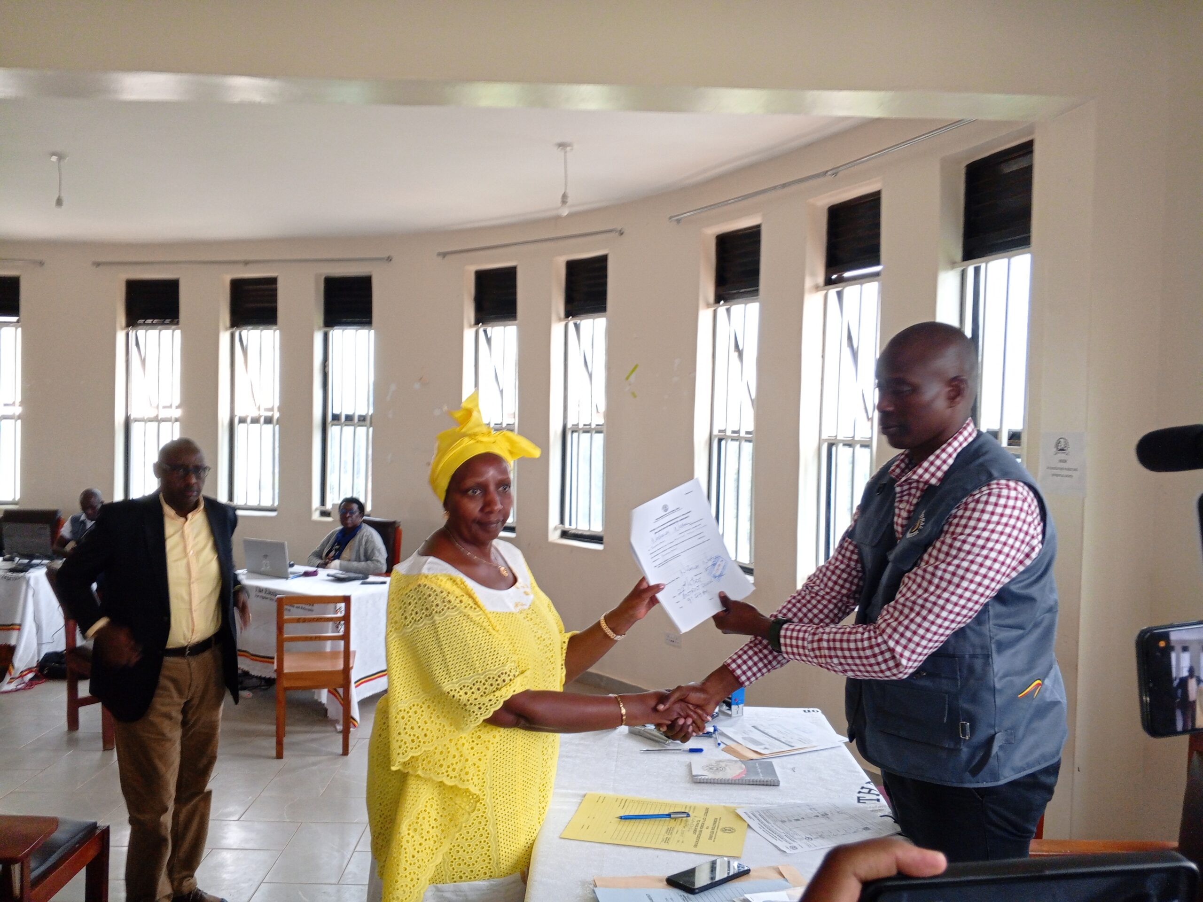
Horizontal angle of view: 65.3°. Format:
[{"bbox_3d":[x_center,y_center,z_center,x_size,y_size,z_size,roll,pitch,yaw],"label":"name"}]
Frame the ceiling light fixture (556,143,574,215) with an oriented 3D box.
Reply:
[{"bbox_3d":[-0.193,-1.455,5.020,0.090,0.400,0.090,1,1,0],"label":"ceiling light fixture"}]

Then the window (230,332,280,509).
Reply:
[{"bbox_3d":[-2.915,-0.273,7.900,0.490,1.530,0.100,2,1,15],"label":"window"}]

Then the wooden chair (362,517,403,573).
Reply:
[{"bbox_3d":[-1.748,0.987,6.239,0.600,1.060,0.640,2,1,30],"label":"wooden chair"}]

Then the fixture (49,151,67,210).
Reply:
[{"bbox_3d":[-3.117,-1.552,5.380,0.095,0.315,0.095,1,1,0],"label":"fixture"}]

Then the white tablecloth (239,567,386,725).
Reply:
[{"bbox_3d":[-1.731,1.131,5.592,1.250,0.720,0.740,2,1,30],"label":"white tablecloth"}]

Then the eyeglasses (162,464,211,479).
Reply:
[{"bbox_3d":[-1.442,0.072,3.230,0.140,0.047,0.145,13,8,40],"label":"eyeglasses"}]

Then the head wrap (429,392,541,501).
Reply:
[{"bbox_3d":[-0.268,-0.012,2.160,0.220,0.245,0.230,0,1,-37],"label":"head wrap"}]

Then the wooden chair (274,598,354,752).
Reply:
[{"bbox_3d":[-1.491,1.134,4.942,0.410,0.830,0.420,1,1,-13],"label":"wooden chair"}]

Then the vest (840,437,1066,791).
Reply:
[{"bbox_3d":[0.700,0.293,1.890,0.380,0.670,0.470,1,1,-5],"label":"vest"}]

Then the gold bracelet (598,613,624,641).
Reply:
[{"bbox_3d":[0.026,0.396,2.120,0.012,0.067,0.060,-38,-2,25],"label":"gold bracelet"}]

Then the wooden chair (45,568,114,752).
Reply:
[{"bbox_3d":[-2.590,1.063,5.031,0.580,0.920,0.500,0,2,-42],"label":"wooden chair"}]

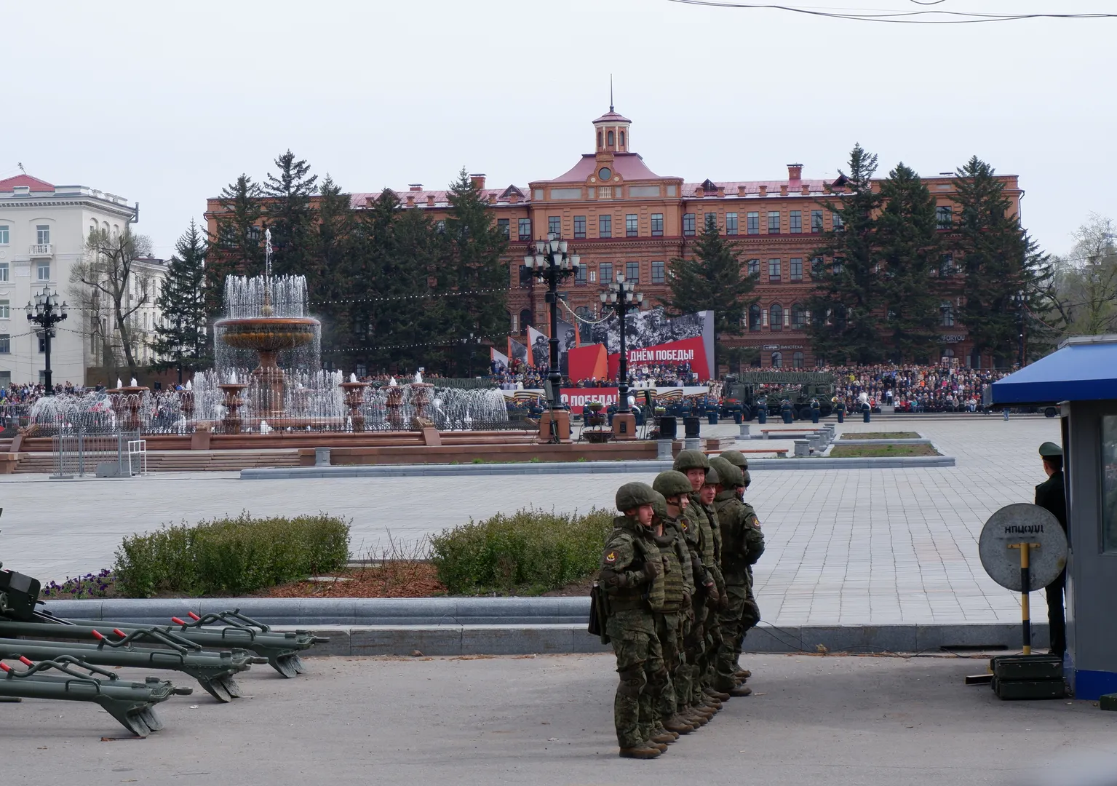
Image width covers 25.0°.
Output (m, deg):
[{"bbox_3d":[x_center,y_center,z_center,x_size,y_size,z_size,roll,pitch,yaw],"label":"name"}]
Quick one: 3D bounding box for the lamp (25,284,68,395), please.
[{"bbox_3d":[-22.406,-1.173,110.500,1.900,7.250,1.900,-1,-1,7],"label":"lamp"}]

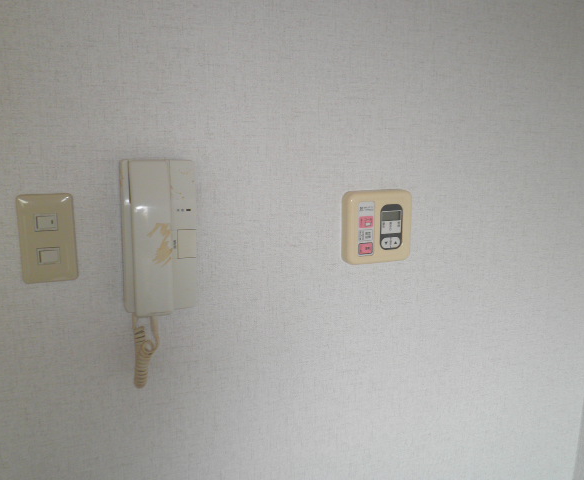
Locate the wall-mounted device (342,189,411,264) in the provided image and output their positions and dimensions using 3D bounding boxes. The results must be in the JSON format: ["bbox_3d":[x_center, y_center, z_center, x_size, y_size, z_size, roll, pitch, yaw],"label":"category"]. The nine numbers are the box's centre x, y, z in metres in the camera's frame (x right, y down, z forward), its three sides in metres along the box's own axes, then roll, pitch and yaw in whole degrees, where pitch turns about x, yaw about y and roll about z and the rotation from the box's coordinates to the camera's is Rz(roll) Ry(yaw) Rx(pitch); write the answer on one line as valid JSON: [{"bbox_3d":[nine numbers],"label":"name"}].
[{"bbox_3d":[0.143,-0.021,0.802,0.121,0.121,0.022,-2,10,-19],"label":"wall-mounted device"}]

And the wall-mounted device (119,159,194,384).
[{"bbox_3d":[-0.185,0.054,0.684,0.101,0.330,0.055,-2,10,-19],"label":"wall-mounted device"}]

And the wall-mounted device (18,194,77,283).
[{"bbox_3d":[-0.330,0.000,0.649,0.070,0.120,0.011,-2,10,-19],"label":"wall-mounted device"}]

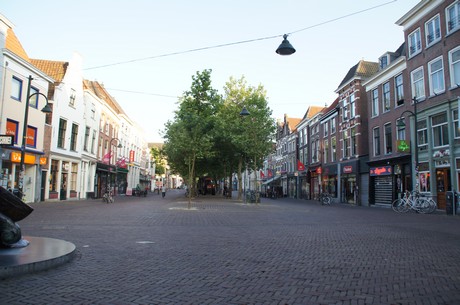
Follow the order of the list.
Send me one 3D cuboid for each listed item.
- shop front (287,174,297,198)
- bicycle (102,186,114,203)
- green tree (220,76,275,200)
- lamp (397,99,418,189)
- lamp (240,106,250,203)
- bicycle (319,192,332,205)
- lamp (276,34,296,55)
[{"bbox_3d":[8.873,4.948,50.000,0.700,3.500,5.200,1,-6,-4],"label":"shop front"},{"bbox_3d":[-9.854,3.469,28.000,0.600,1.120,1.750,-1,-6,17],"label":"bicycle"},{"bbox_3d":[1.720,-1.165,36.000,5.800,12.600,5.800,1,-6,0],"label":"green tree"},{"bbox_3d":[9.150,0.096,17.800,1.150,5.900,0.500,1,-6,-5],"label":"lamp"},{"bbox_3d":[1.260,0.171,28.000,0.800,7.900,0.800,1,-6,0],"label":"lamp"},{"bbox_3d":[8.308,4.013,30.000,1.750,1.100,0.600,-4,-8,37],"label":"bicycle"},{"bbox_3d":[1.385,-2.657,8.500,0.500,0.450,0.500,1,-6,0],"label":"lamp"}]

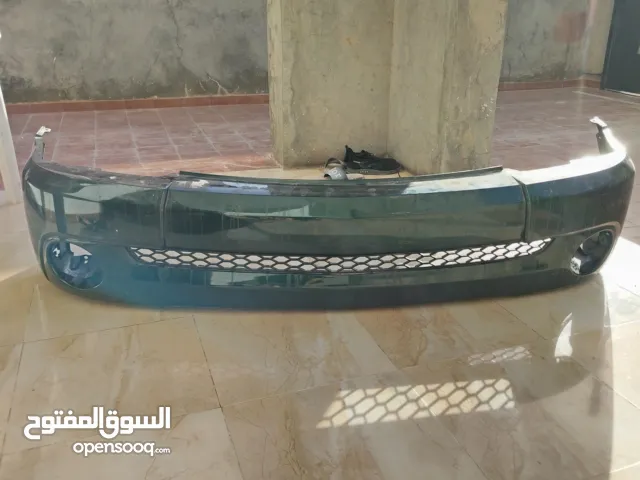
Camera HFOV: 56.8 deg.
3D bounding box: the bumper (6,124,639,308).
[{"bbox_3d":[0.067,-0.093,1.751,1.801,0.394,0.535,-1,22,-4],"label":"bumper"}]

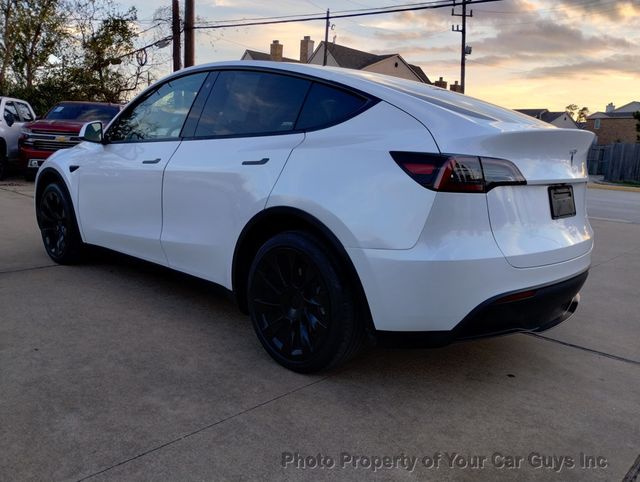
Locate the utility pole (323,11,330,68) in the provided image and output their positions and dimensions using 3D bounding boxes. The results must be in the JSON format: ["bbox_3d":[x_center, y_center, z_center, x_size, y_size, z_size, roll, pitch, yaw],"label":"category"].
[{"bbox_3d":[0.346,-11.220,37.960,0.300,10.780,0.300,2,10,0],"label":"utility pole"}]

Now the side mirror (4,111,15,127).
[{"bbox_3d":[-7.538,-2.945,12.600,0.260,0.300,0.200,2,10,0],"label":"side mirror"}]

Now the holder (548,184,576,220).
[{"bbox_3d":[1.181,-0.189,2.517,0.020,0.160,0.310,-7,1,44],"label":"holder"}]

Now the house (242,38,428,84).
[{"bbox_3d":[1.200,-10.726,39.878,14.500,9.200,11.000,2,10,0],"label":"house"}]

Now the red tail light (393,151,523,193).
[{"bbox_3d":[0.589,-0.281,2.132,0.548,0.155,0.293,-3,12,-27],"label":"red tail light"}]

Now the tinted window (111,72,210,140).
[{"bbox_3d":[-1.140,-0.902,3.557,1.030,0.510,0.070,12,-11,42],"label":"tinted window"}]

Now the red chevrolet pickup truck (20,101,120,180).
[{"bbox_3d":[-5.823,-2.650,13.760,2.060,1.920,5.880,1,11,-8],"label":"red chevrolet pickup truck"}]

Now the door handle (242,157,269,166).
[{"bbox_3d":[-0.323,-0.398,2.605,0.215,0.045,0.030,12,14,42],"label":"door handle"}]

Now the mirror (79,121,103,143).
[{"bbox_3d":[-1.612,-0.784,3.720,0.140,0.160,0.215,12,14,42],"label":"mirror"}]

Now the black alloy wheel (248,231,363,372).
[{"bbox_3d":[-0.049,0.291,2.607,0.710,0.710,0.250,12,14,42],"label":"black alloy wheel"}]

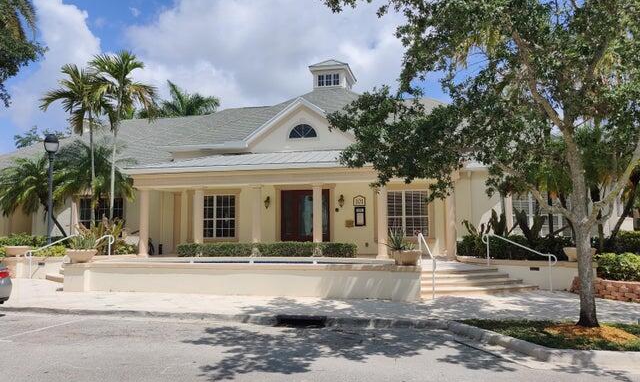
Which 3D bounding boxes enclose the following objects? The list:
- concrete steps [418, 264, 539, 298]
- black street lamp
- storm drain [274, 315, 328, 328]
[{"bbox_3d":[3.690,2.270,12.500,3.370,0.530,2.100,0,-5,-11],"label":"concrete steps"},{"bbox_3d":[-9.264,0.149,17.184,0.500,4.287,0.500,-1,-5,13],"label":"black street lamp"},{"bbox_3d":[-0.340,2.444,9.370,1.000,0.190,0.200,-1,-5,13],"label":"storm drain"}]

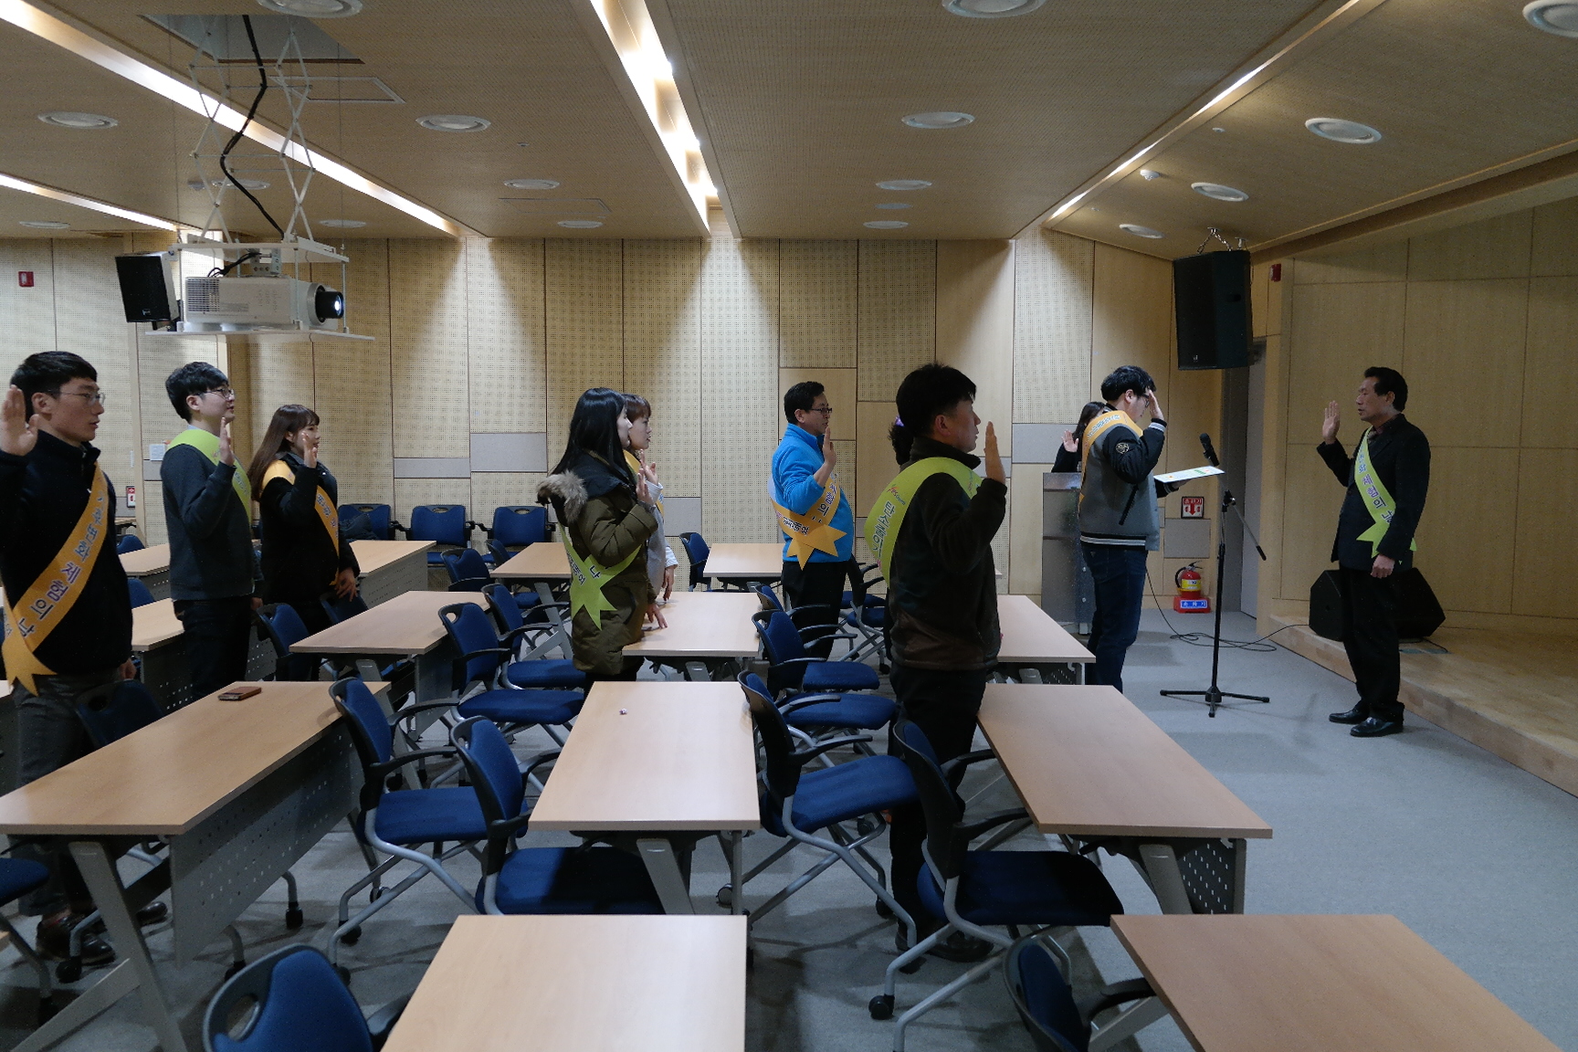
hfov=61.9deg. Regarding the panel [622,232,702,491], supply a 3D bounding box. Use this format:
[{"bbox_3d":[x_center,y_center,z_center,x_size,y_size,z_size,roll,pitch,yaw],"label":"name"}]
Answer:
[{"bbox_3d":[-0.978,-1.209,10.191,0.601,1.999,0.050,0,5,0],"label":"panel"}]

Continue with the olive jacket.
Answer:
[{"bbox_3d":[-0.741,0.144,5.084,0.450,0.859,0.500,0,5,-8],"label":"olive jacket"}]

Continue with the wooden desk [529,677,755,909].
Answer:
[{"bbox_3d":[-0.349,0.931,3.595,0.511,0.722,1.462,0,5,-3],"label":"wooden desk"}]

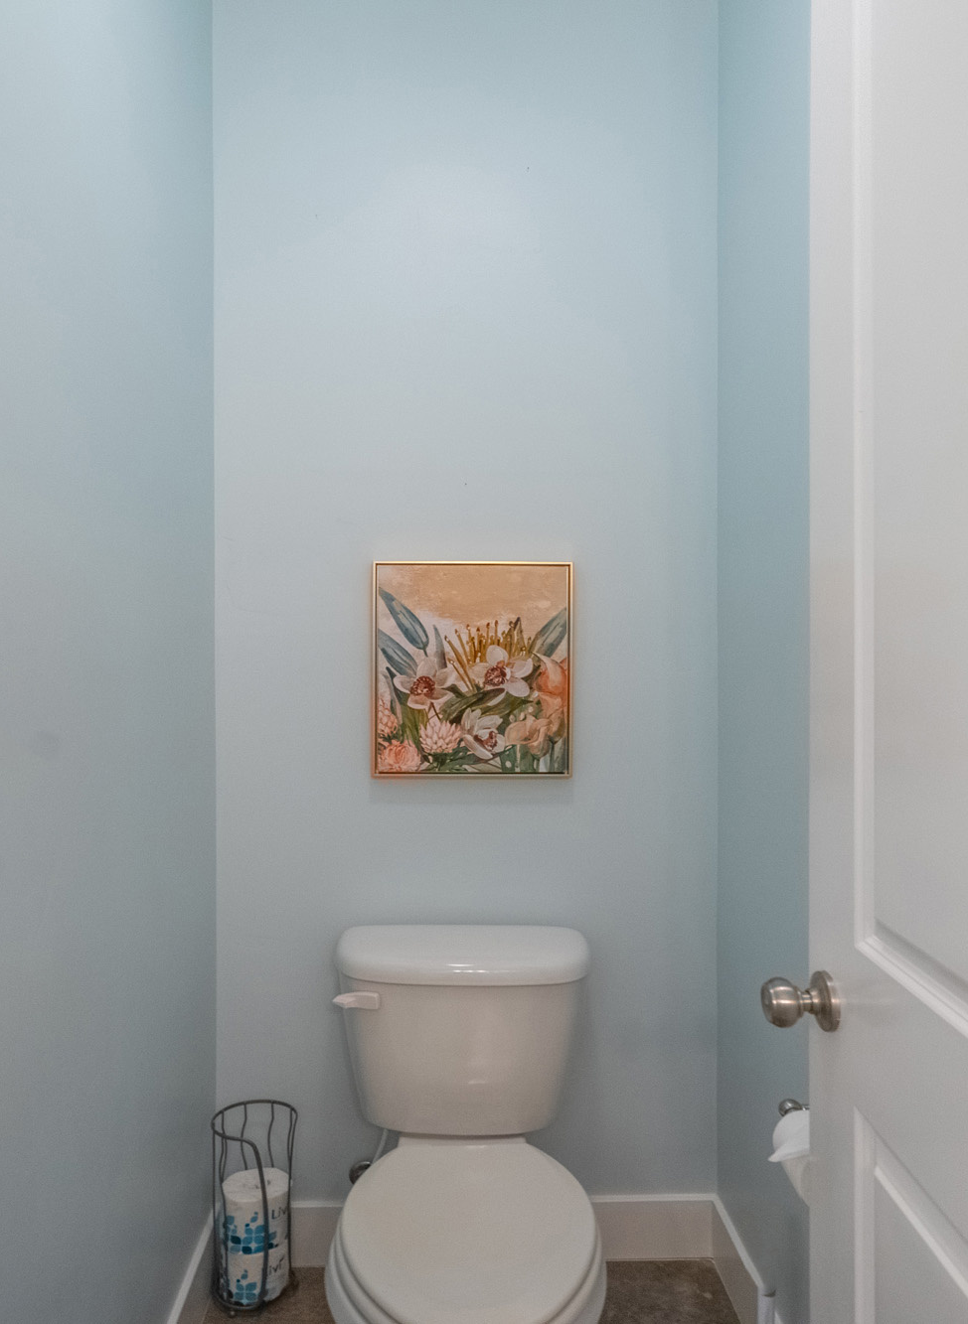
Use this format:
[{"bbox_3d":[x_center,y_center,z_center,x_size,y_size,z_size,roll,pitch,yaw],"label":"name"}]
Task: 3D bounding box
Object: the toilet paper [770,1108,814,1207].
[{"bbox_3d":[0.485,0.710,1.260,0.110,0.110,0.105,0,1,-3],"label":"toilet paper"}]

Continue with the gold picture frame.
[{"bbox_3d":[-0.024,0.018,1.905,0.422,0.460,0.034,0,1,-3],"label":"gold picture frame"}]

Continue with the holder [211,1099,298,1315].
[{"bbox_3d":[-0.466,1.102,1.785,0.170,0.360,0.170,0,1,0],"label":"holder"}]

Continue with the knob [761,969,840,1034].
[{"bbox_3d":[0.354,0.377,0.985,0.072,0.066,0.066,0,1,-2],"label":"knob"}]

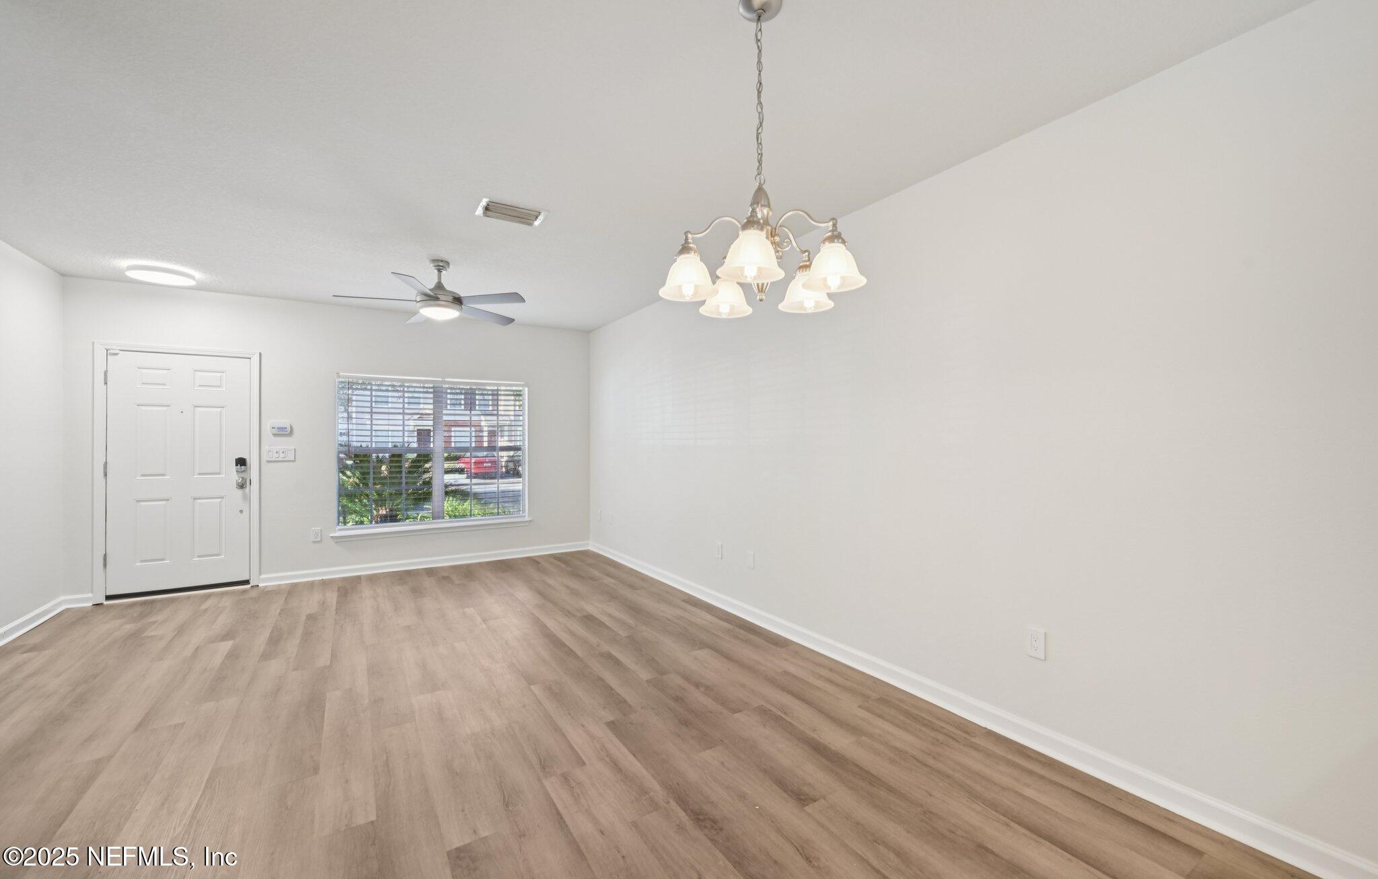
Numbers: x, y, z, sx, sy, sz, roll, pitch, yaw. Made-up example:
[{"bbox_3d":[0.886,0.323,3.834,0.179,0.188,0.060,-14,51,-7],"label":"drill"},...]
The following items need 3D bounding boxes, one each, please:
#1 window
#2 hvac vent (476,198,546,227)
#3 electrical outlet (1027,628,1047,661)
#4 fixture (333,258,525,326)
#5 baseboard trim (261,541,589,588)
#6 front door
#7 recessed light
[{"bbox_3d":[-2.686,0.127,5.761,1.856,1.531,0.110,0,0,-32],"label":"window"},{"bbox_3d":[-1.043,-1.323,3.159,0.367,0.022,0.251,0,0,-32],"label":"hvac vent"},{"bbox_3d":[1.493,0.879,2.302,0.008,0.115,0.071,0,0,-32],"label":"electrical outlet"},{"bbox_3d":[-1.858,-1.110,3.999,1.300,0.437,1.300,0,0,-32],"label":"fixture"},{"bbox_3d":[-2.577,1.300,5.772,3.183,0.108,0.018,0,0,-32],"label":"baseboard trim"},{"bbox_3d":[-4.404,0.276,4.661,0.917,2.030,0.045,0,0,-32],"label":"front door"},{"bbox_3d":[-4.199,-1.302,4.272,0.405,0.045,0.405,0,0,-32],"label":"recessed light"}]

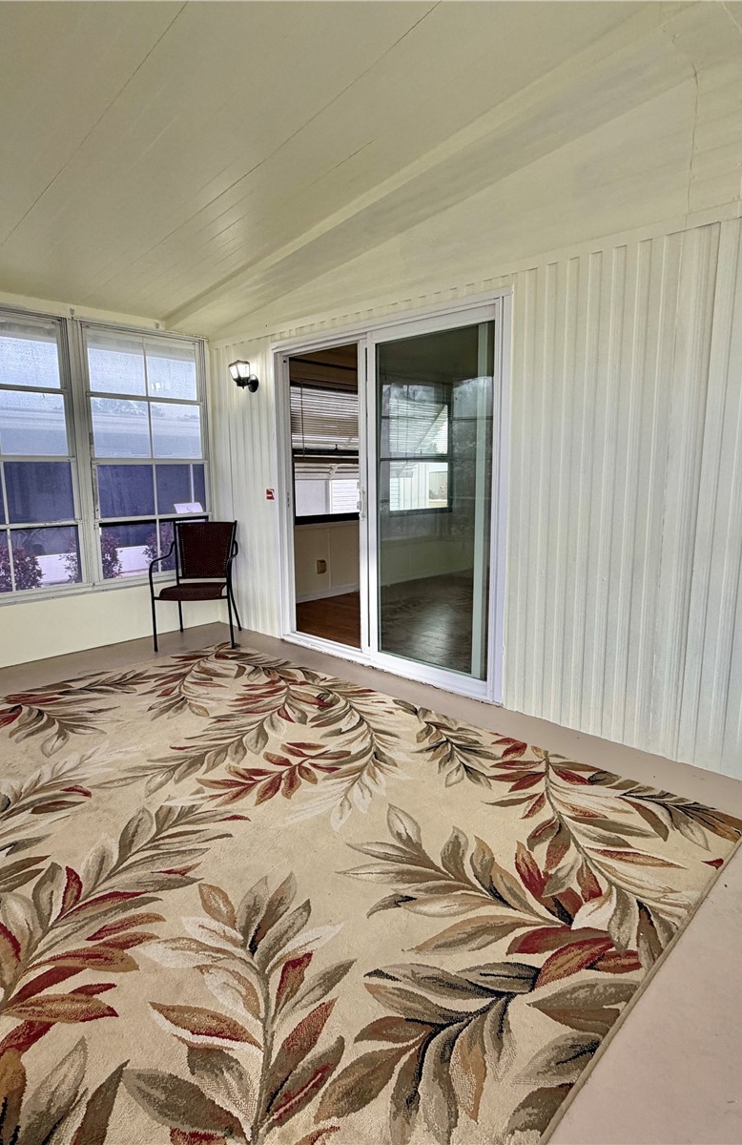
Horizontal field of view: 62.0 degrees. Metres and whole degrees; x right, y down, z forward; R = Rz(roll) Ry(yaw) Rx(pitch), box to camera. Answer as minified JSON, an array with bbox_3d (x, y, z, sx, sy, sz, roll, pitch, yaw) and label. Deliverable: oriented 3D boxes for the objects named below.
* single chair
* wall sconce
[{"bbox_3d":[-1.266,0.073,4.565,0.560,0.865,0.570,-1,9,-6],"label":"single chair"},{"bbox_3d":[-0.907,-1.406,4.431,0.130,0.215,0.160,9,13,44],"label":"wall sconce"}]

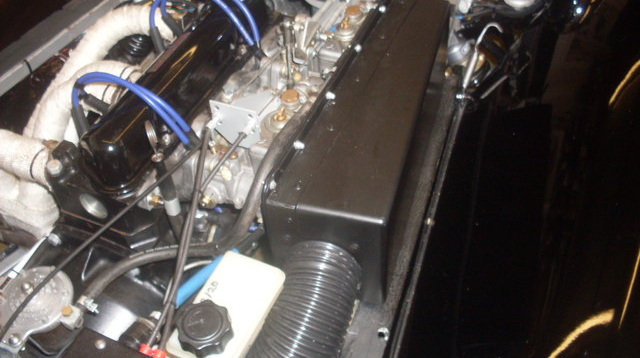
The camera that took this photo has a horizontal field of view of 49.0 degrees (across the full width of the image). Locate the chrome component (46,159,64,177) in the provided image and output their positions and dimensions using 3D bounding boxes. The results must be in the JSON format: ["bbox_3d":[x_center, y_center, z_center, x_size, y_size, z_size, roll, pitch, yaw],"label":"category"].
[{"bbox_3d":[-0.309,-0.013,0.820,0.018,0.011,0.018,13,45,17],"label":"chrome component"}]

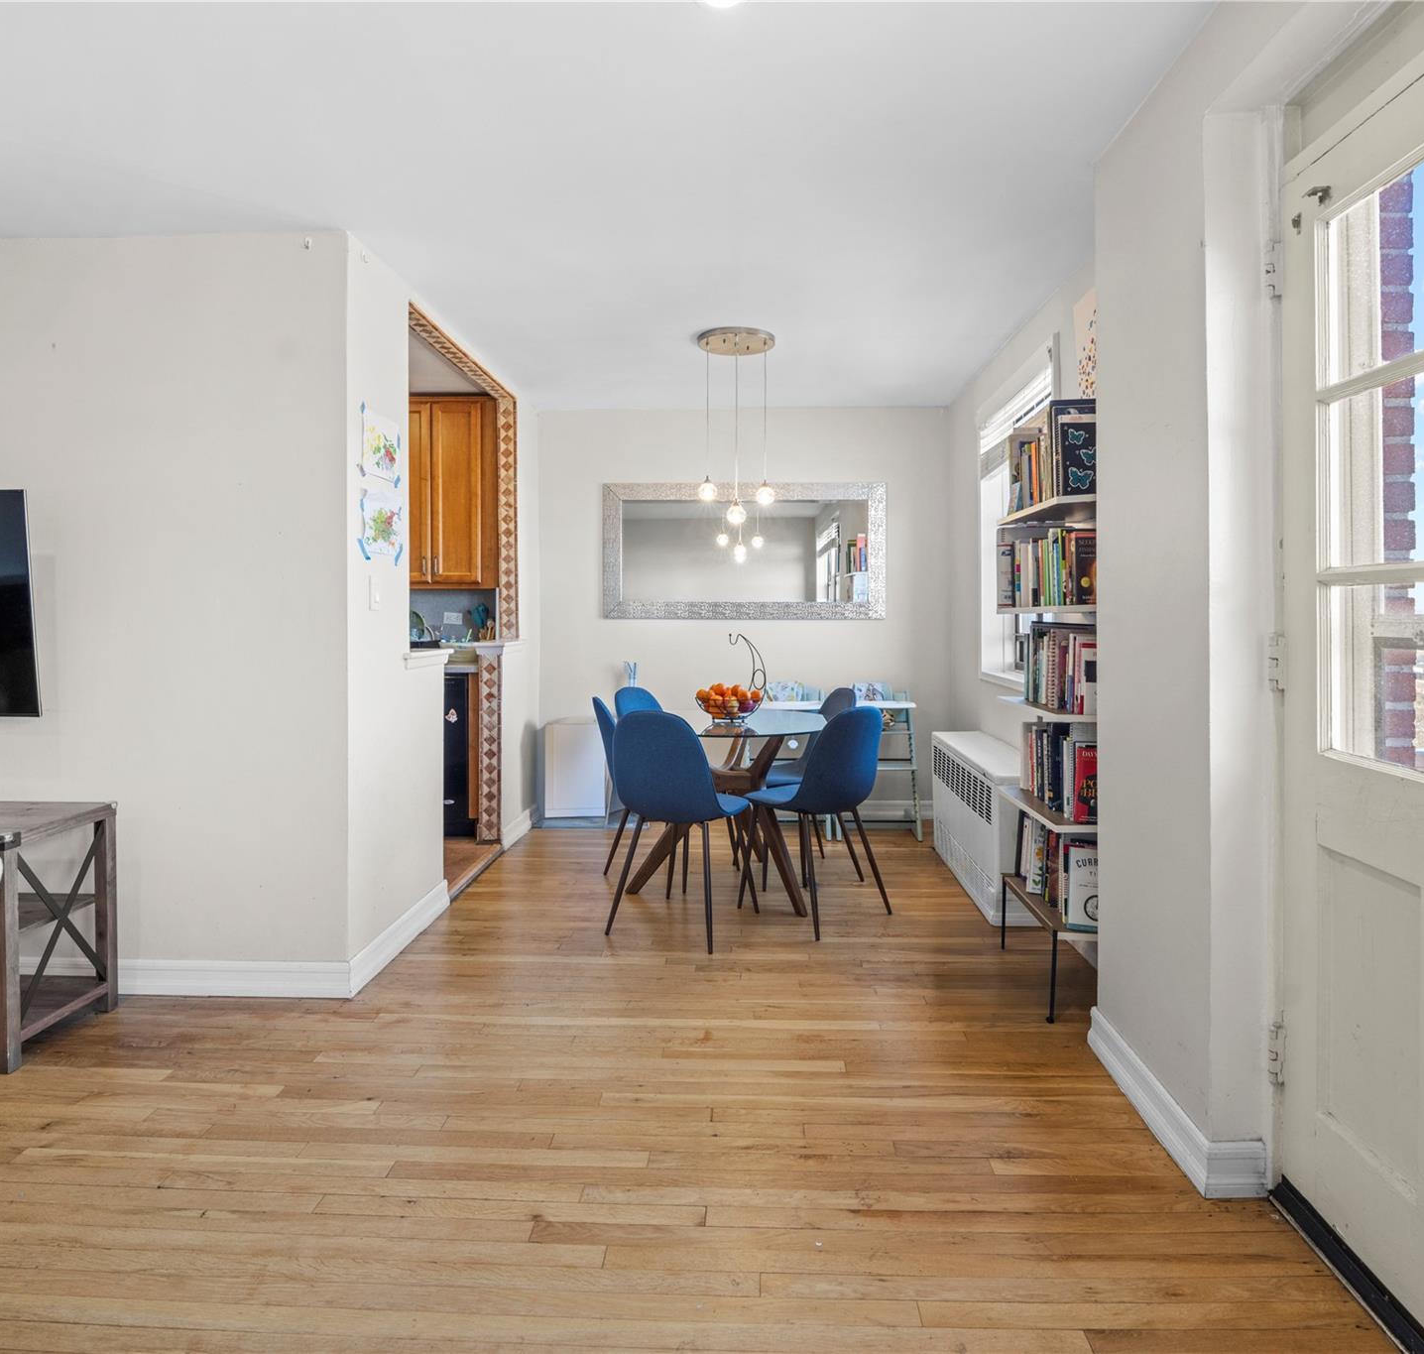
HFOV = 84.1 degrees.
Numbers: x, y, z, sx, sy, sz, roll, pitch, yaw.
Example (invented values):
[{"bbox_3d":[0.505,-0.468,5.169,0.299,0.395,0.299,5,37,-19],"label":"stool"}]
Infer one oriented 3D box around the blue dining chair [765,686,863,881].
[{"bbox_3d":[0.420,0.496,3.734,0.530,0.868,0.460,-1,2,-16],"label":"blue dining chair"}]

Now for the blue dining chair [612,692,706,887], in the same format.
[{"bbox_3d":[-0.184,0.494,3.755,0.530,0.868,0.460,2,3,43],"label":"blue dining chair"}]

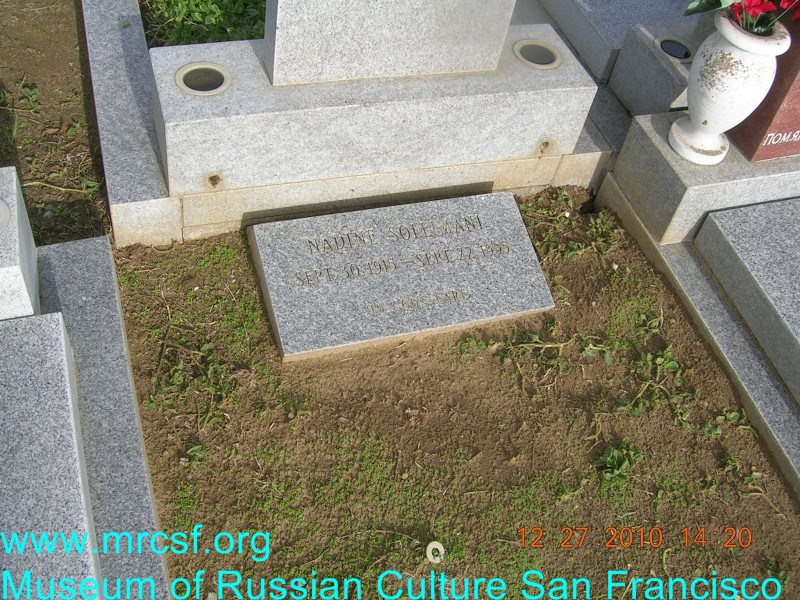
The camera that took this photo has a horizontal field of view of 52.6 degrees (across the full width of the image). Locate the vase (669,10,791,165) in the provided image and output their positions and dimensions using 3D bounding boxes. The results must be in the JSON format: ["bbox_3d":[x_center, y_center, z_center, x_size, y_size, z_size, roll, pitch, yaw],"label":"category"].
[{"bbox_3d":[0.707,-0.458,1.762,0.182,0.306,0.182,-9,53,-18],"label":"vase"}]

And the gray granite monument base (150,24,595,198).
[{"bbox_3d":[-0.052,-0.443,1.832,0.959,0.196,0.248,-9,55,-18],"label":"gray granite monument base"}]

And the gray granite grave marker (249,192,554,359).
[{"bbox_3d":[0.007,-0.054,1.822,0.630,0.090,0.308,-10,69,-18],"label":"gray granite grave marker"}]

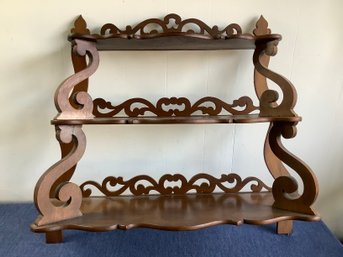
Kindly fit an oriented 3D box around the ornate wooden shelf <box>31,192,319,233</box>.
[{"bbox_3d":[0.016,0.222,0.834,0.704,0.016,0.244,-1,4,-3],"label":"ornate wooden shelf"}]

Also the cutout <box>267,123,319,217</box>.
[{"bbox_3d":[0.319,0.099,0.798,0.122,0.229,0.022,2,5,37],"label":"cutout"}]

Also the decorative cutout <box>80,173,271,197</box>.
[{"bbox_3d":[0.012,0.174,0.950,0.604,0.067,0.012,-1,4,-3],"label":"decorative cutout"}]

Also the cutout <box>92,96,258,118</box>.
[{"bbox_3d":[0.011,-0.066,0.934,0.520,0.061,0.012,-1,4,-3],"label":"cutout"}]

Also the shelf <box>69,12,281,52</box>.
[{"bbox_3d":[0.009,-0.282,0.836,0.548,0.108,0.176,-1,4,-3],"label":"shelf"}]

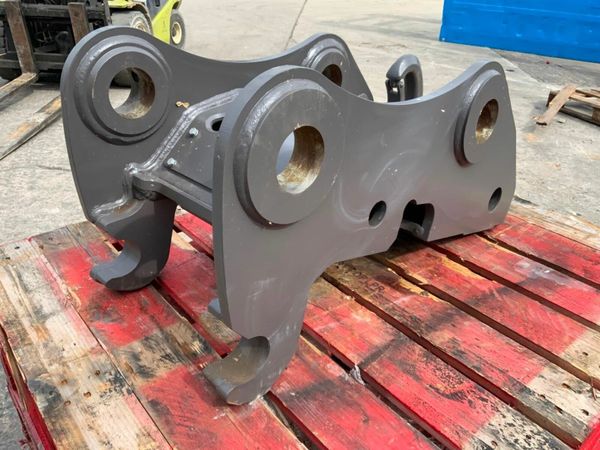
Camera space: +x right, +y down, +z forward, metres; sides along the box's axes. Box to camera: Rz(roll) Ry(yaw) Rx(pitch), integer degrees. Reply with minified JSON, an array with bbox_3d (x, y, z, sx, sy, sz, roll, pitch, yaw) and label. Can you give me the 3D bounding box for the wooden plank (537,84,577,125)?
[{"bbox_3d":[2.146,-0.998,4.189,0.095,0.024,0.718,22,48,33],"label":"wooden plank"}]

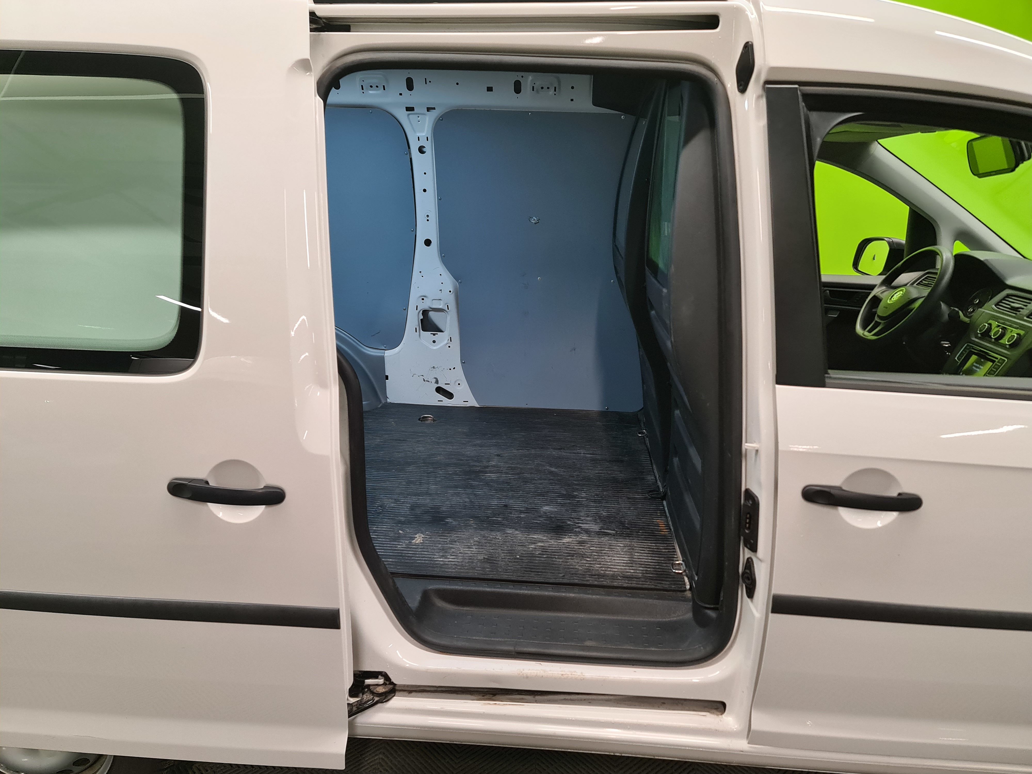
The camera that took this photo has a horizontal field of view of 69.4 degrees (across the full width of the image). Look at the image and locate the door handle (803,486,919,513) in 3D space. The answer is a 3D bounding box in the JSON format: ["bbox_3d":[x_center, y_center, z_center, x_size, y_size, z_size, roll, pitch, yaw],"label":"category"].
[{"bbox_3d":[0.576,0.185,1.242,0.194,0.028,0.042,2,15,4],"label":"door handle"}]

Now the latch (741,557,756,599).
[{"bbox_3d":[0.427,0.350,1.365,0.018,0.072,0.033,-5,16,-23],"label":"latch"}]

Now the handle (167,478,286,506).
[{"bbox_3d":[-0.463,0.168,1.191,0.194,0.028,0.042,2,15,4],"label":"handle"}]

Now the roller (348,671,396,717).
[{"bbox_3d":[-0.291,0.590,1.446,0.105,0.052,0.105,2,15,4],"label":"roller"}]

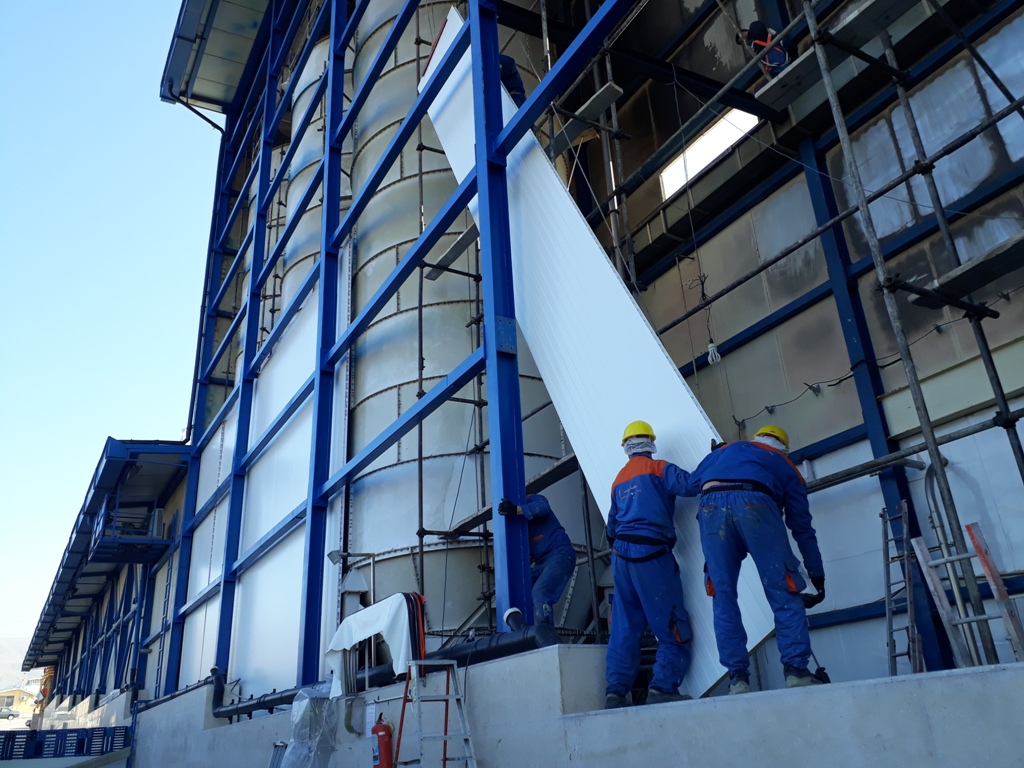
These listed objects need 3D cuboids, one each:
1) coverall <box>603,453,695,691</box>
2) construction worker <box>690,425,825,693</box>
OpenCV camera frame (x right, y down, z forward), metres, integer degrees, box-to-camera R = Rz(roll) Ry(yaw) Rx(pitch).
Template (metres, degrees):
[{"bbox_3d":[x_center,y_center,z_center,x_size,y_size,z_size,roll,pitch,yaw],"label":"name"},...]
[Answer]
[{"bbox_3d":[0.838,1.168,4.971,0.600,1.430,0.500,-17,-28,27],"label":"coverall"},{"bbox_3d":[1.388,0.900,4.407,0.700,1.310,0.650,-15,-27,24],"label":"construction worker"}]

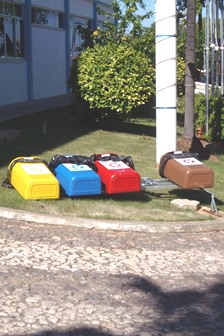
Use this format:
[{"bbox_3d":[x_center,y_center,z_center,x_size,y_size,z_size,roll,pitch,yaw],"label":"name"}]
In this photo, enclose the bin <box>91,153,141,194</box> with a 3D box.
[{"bbox_3d":[0.032,0.066,8.241,0.440,0.310,0.700,-2,16,-19],"label":"bin"}]

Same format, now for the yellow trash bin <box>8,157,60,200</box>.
[{"bbox_3d":[-0.842,0.119,7.927,0.440,0.310,0.700,-1,18,-21],"label":"yellow trash bin"}]

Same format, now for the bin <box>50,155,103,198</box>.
[{"bbox_3d":[-0.386,0.094,8.096,0.440,0.310,0.700,-1,15,-18],"label":"bin"}]

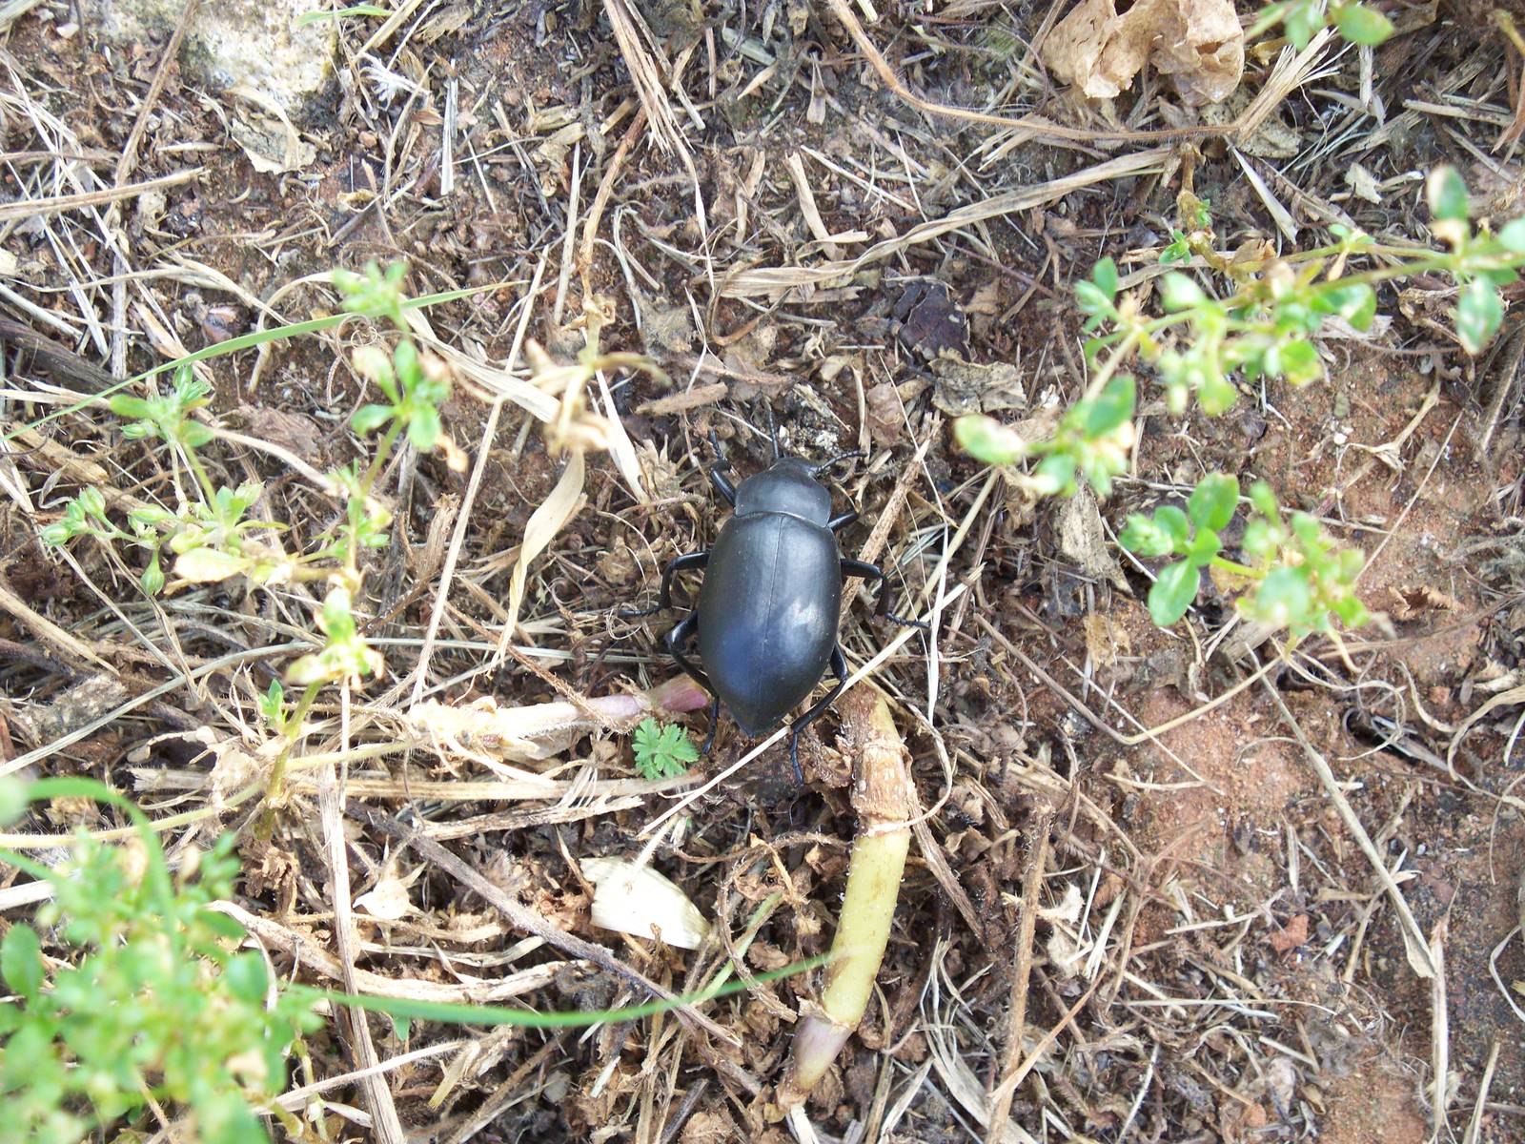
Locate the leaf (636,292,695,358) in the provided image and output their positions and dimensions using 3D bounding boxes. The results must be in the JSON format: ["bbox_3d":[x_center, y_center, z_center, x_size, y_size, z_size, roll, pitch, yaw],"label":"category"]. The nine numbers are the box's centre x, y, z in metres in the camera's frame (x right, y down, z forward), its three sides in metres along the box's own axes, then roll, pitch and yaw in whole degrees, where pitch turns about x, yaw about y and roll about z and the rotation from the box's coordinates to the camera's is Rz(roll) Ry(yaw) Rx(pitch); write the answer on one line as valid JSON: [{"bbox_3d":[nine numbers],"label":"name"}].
[{"bbox_3d":[-0.009,-0.023,0.329,0.005,0.003,0.006,-1,70,0],"label":"leaf"}]

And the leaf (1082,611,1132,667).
[{"bbox_3d":[0.031,0.006,0.318,0.004,0.002,0.005,2,70,1],"label":"leaf"}]

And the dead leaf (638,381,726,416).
[{"bbox_3d":[-0.007,-0.016,0.326,0.008,0.003,0.002,-17,71,-6],"label":"dead leaf"}]

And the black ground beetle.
[{"bbox_3d":[0.001,0.003,0.315,0.026,0.011,0.032,4,70,1],"label":"black ground beetle"}]

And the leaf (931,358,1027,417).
[{"bbox_3d":[0.020,-0.017,0.326,0.009,0.003,0.005,1,70,0],"label":"leaf"}]

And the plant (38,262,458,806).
[{"bbox_3d":[-0.045,-0.003,0.309,0.035,0.028,0.045,-3,70,-1],"label":"plant"}]

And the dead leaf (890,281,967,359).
[{"bbox_3d":[0.015,-0.024,0.328,0.007,0.003,0.008,1,70,0],"label":"dead leaf"}]

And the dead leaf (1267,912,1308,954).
[{"bbox_3d":[0.046,0.032,0.309,0.004,0.002,0.003,-28,72,-10],"label":"dead leaf"}]

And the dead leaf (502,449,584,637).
[{"bbox_3d":[-0.019,-0.002,0.316,0.004,0.008,0.018,20,71,7],"label":"dead leaf"}]

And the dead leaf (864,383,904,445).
[{"bbox_3d":[0.011,-0.015,0.325,0.003,0.003,0.006,-5,70,-2],"label":"dead leaf"}]

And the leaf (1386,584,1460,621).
[{"bbox_3d":[0.060,0.003,0.319,0.006,0.003,0.003,3,70,1],"label":"leaf"}]

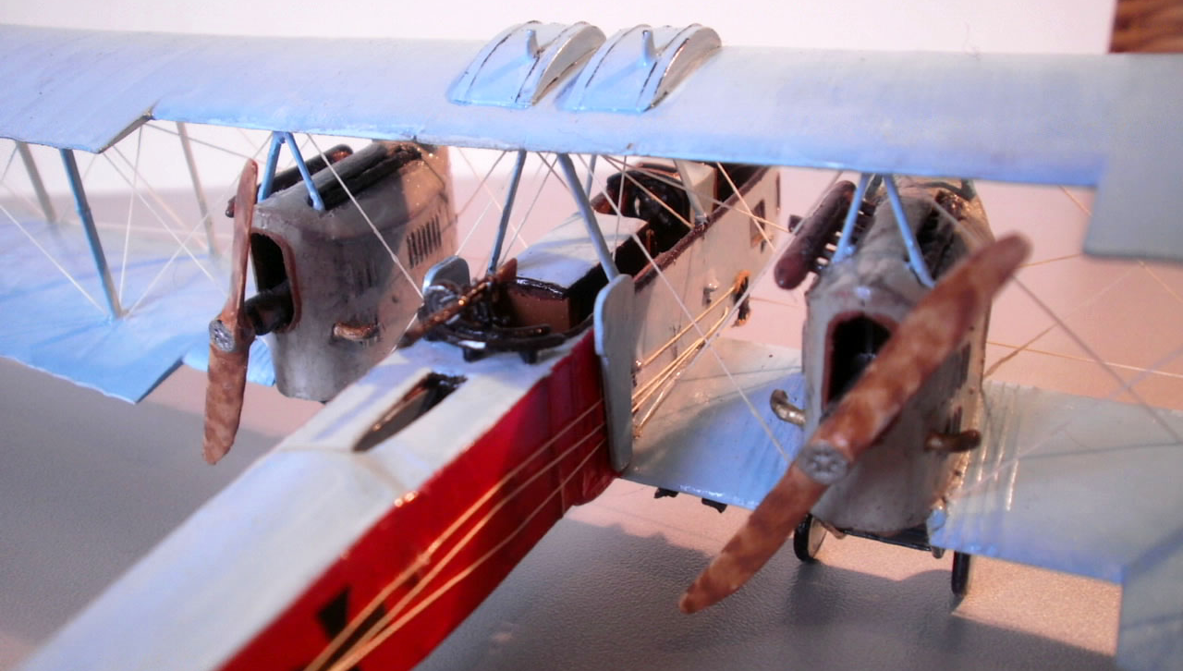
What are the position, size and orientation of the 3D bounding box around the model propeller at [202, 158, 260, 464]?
[{"bbox_3d":[-0.037,-0.001,0.109,0.004,0.043,0.003,35,41,13],"label":"model propeller"}]

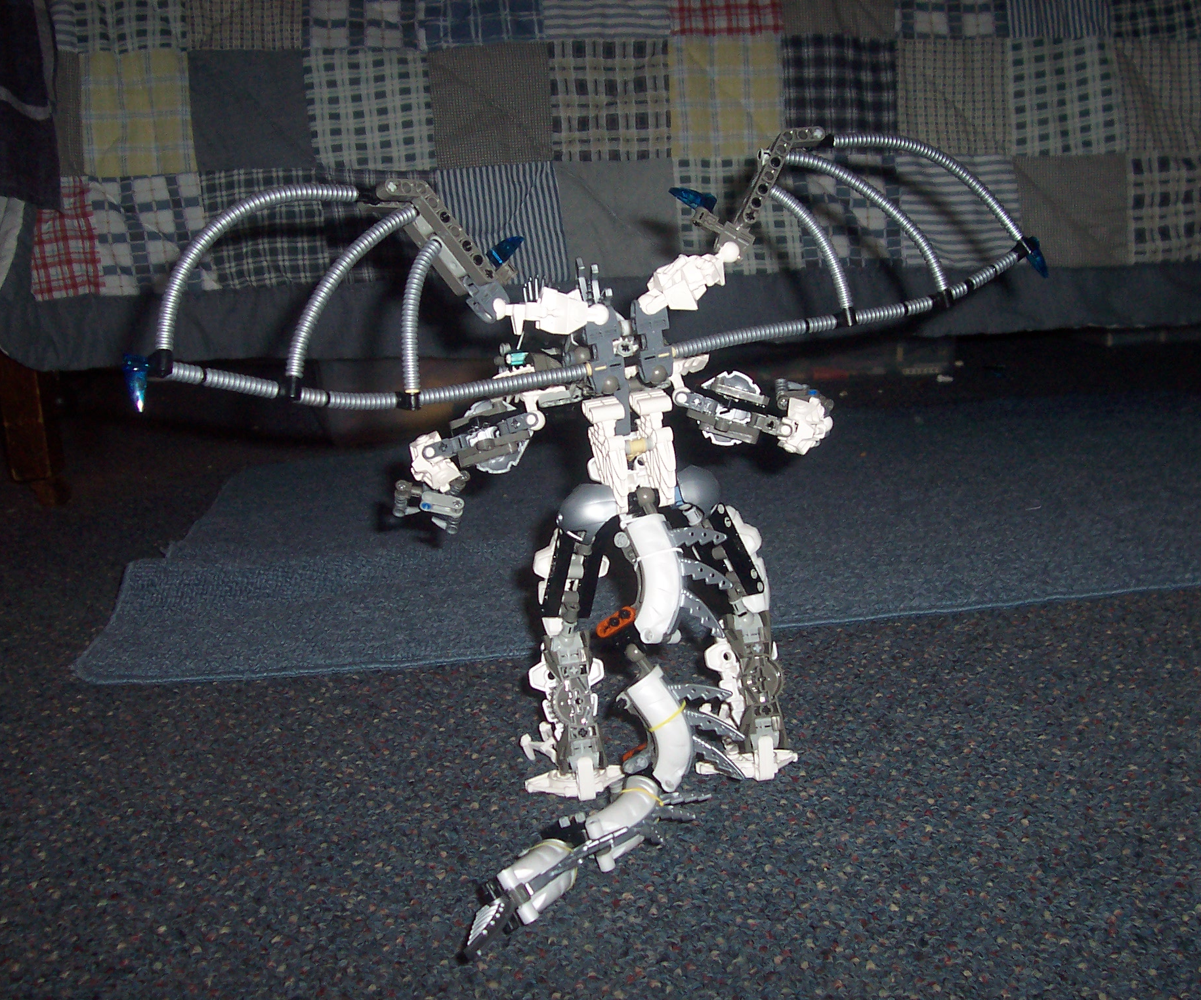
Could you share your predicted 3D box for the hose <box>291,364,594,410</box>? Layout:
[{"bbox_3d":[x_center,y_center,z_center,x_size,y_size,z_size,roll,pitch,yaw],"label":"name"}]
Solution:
[{"bbox_3d":[-0.065,-0.048,0.616,0.150,0.014,0.013,-8,14,-35],"label":"hose"}]

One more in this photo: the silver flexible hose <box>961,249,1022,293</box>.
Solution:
[{"bbox_3d":[0.204,-0.119,0.739,0.038,0.009,0.007,-30,23,-20],"label":"silver flexible hose"}]

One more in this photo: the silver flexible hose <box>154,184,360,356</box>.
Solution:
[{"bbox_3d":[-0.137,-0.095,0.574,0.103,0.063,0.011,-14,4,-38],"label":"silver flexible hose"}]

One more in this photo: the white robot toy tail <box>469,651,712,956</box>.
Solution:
[{"bbox_3d":[-0.011,0.123,0.606,0.052,0.071,0.158,7,17,36],"label":"white robot toy tail"}]

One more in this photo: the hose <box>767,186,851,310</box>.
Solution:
[{"bbox_3d":[0.103,-0.125,0.702,0.042,0.064,0.009,-7,9,-14],"label":"hose"}]

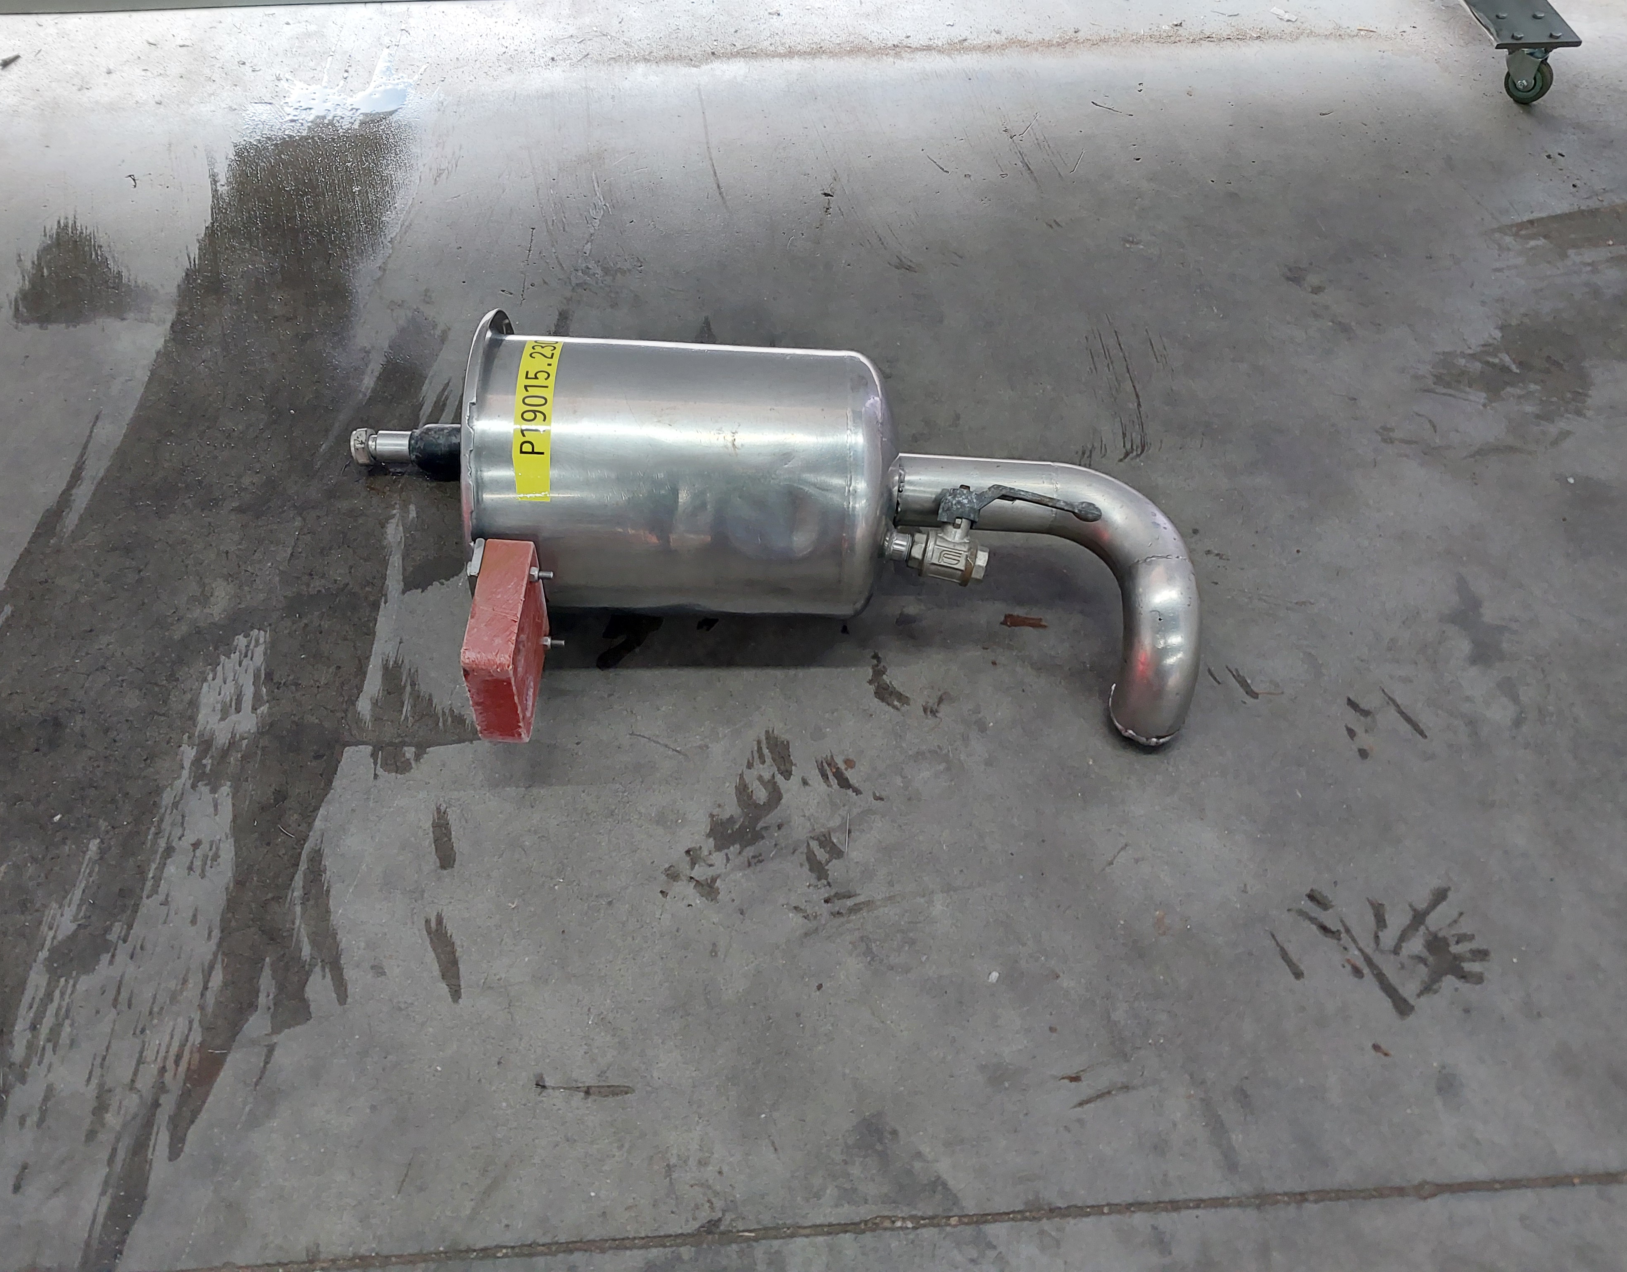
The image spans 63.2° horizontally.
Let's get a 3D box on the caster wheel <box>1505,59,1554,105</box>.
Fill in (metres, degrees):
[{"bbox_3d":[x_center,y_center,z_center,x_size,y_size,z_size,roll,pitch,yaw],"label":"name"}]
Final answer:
[{"bbox_3d":[0.872,-0.676,1.613,0.050,0.050,0.019,37,61,25],"label":"caster wheel"}]

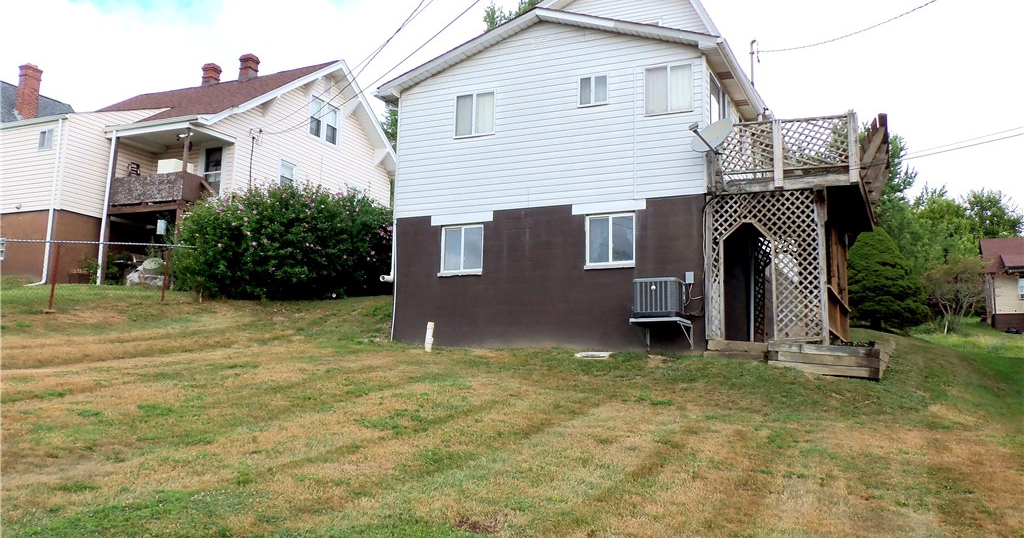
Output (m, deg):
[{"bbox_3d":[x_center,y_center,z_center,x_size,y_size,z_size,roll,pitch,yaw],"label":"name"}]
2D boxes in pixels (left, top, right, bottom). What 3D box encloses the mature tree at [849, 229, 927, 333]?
[{"bbox_3d":[11.979,0.342,27.000,3.100,3.325,3.100,-3,-9,25],"label":"mature tree"}]

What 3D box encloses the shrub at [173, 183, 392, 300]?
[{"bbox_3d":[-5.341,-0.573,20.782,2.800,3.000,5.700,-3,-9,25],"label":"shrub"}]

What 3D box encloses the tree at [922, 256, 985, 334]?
[{"bbox_3d":[17.669,1.036,33.000,2.500,3.068,2.500,-3,-9,25],"label":"tree"}]

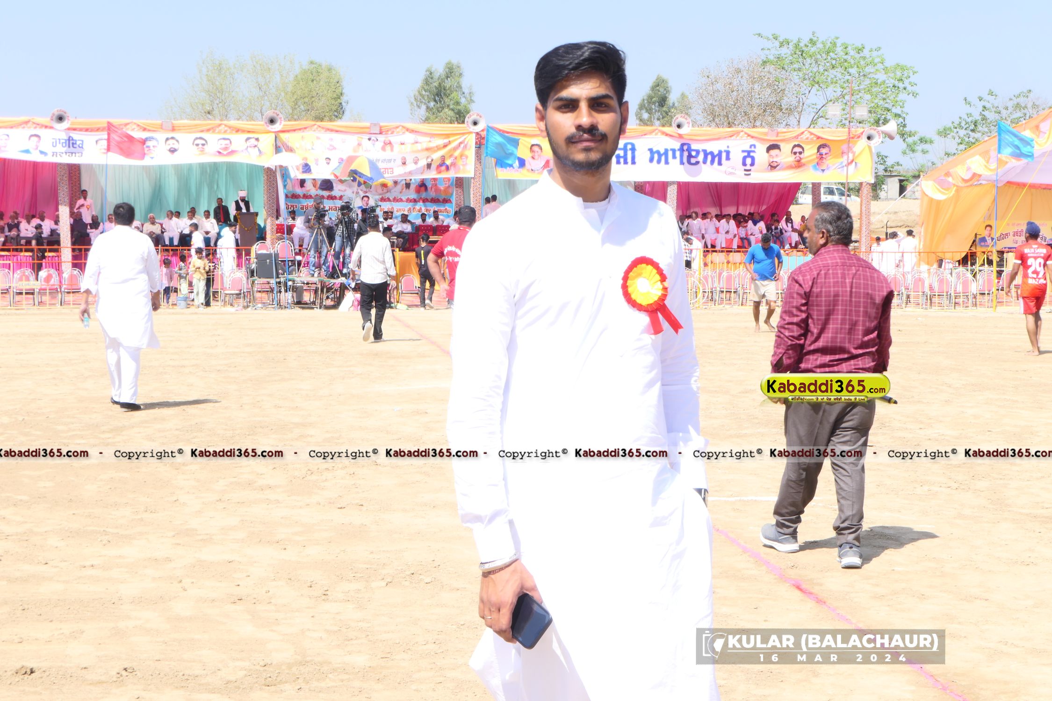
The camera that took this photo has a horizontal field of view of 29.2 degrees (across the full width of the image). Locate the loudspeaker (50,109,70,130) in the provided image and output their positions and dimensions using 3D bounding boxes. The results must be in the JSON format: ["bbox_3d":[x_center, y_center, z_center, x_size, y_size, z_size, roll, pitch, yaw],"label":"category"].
[{"bbox_3d":[-10.817,-5.363,46.800,0.480,0.490,0.480,0,3,-12],"label":"loudspeaker"}]

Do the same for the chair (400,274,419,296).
[{"bbox_3d":[-2.740,-1.414,47.500,0.460,0.860,0.520,0,3,-8],"label":"chair"}]

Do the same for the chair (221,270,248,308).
[{"bbox_3d":[-6.454,-1.364,44.600,0.500,0.850,0.500,1,3,18],"label":"chair"}]

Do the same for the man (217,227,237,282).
[{"bbox_3d":[-6.707,-1.954,45.200,0.400,1.760,0.500,-1,3,-22],"label":"man"}]

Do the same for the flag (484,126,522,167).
[{"bbox_3d":[-0.519,-4.620,45.500,0.820,0.900,0.220,0,3,0],"label":"flag"}]

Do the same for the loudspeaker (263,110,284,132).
[{"bbox_3d":[-5.942,-5.393,47.400,0.480,0.490,0.480,0,3,-13],"label":"loudspeaker"}]

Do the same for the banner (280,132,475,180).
[{"bbox_3d":[-3.507,-4.581,47.400,4.600,1.100,0.080,0,3,-8],"label":"banner"}]

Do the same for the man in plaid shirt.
[{"bbox_3d":[1.404,0.146,9.400,0.570,1.690,0.500,-2,4,-22],"label":"man in plaid shirt"}]

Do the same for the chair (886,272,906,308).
[{"bbox_3d":[8.850,-1.428,48.300,0.470,0.860,0.520,1,3,14],"label":"chair"}]

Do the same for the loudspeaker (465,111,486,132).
[{"bbox_3d":[-1.361,-6.160,54.300,0.550,0.550,0.500,0,3,0],"label":"loudspeaker"}]

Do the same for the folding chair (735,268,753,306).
[{"bbox_3d":[5.365,-1.519,49.200,0.470,0.860,0.520,1,3,7],"label":"folding chair"}]

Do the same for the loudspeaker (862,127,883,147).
[{"bbox_3d":[9.611,-5.933,56.000,0.540,0.540,0.500,0,3,0],"label":"loudspeaker"}]

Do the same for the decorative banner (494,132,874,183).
[{"bbox_3d":[3.892,-4.650,49.000,9.360,1.100,0.100,0,3,-6],"label":"decorative banner"}]

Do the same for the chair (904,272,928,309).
[{"bbox_3d":[8.945,-1.344,46.100,0.460,0.860,0.520,1,3,17],"label":"chair"}]

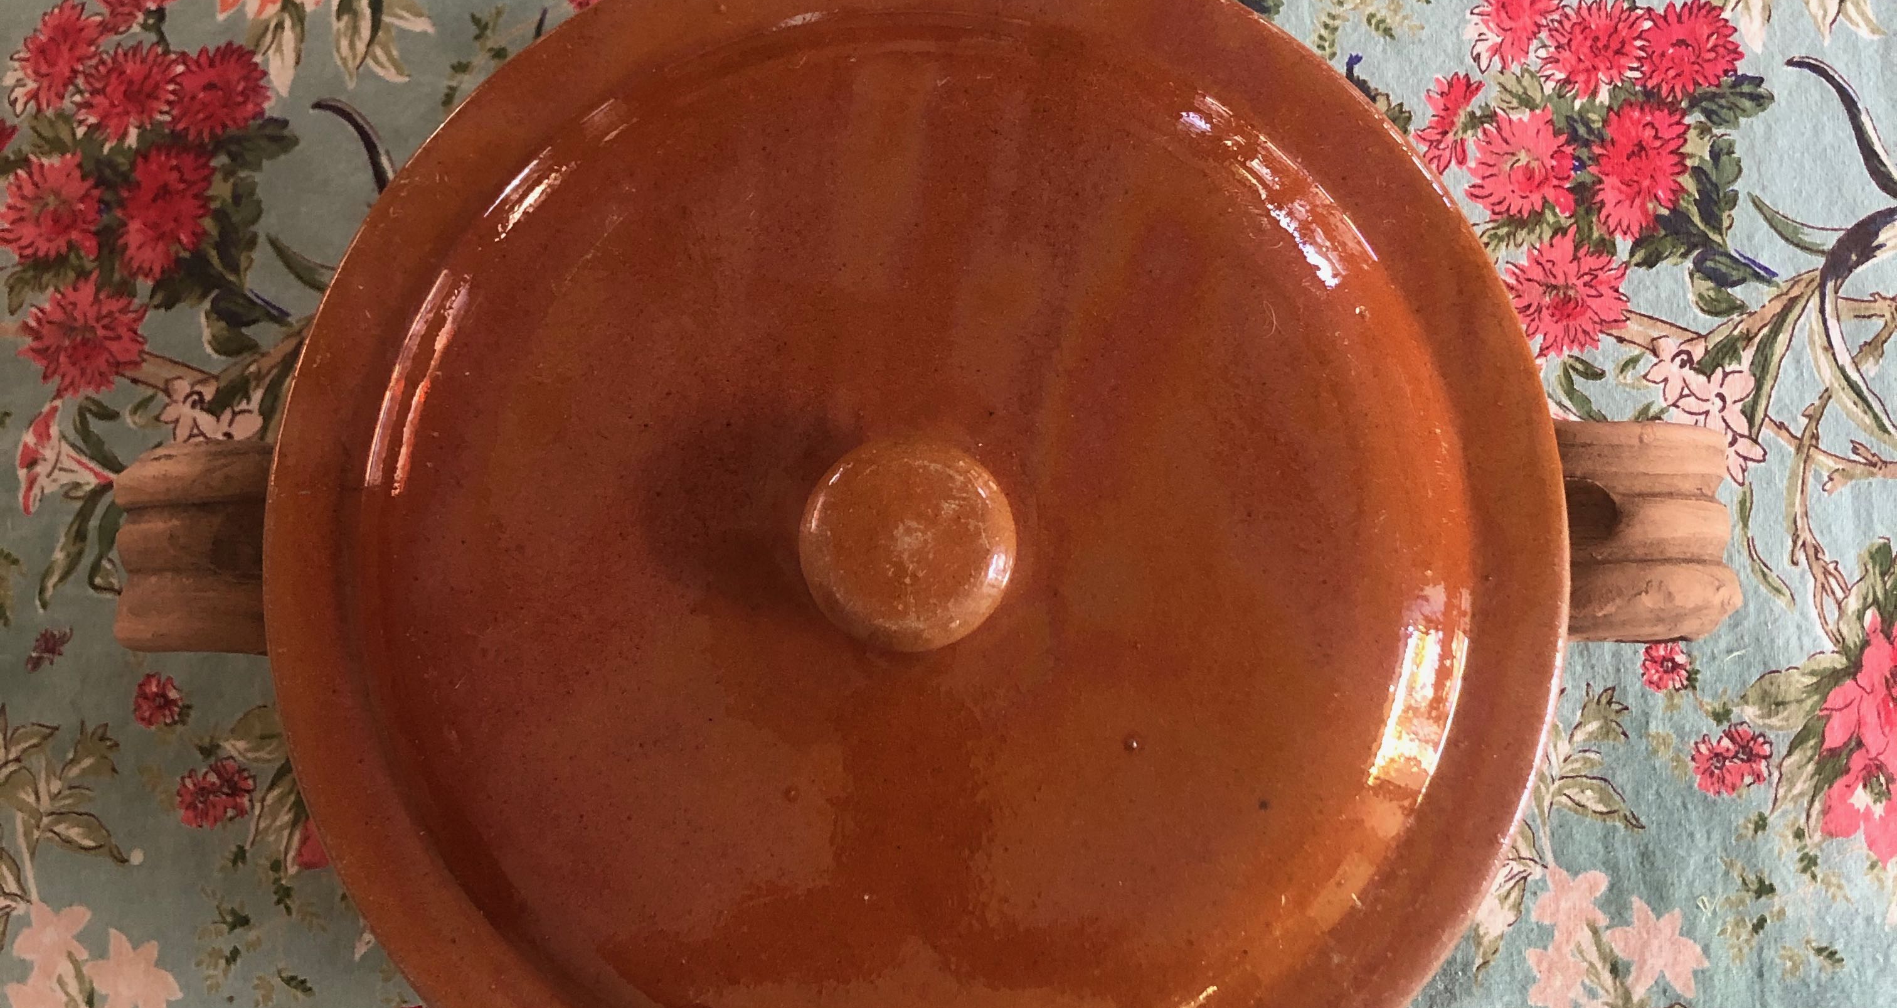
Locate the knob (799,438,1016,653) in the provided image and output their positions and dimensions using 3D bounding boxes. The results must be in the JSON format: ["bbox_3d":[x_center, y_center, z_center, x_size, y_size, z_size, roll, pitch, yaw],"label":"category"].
[{"bbox_3d":[-0.006,0.007,0.348,0.036,0.031,0.036,-1,86,1],"label":"knob"}]

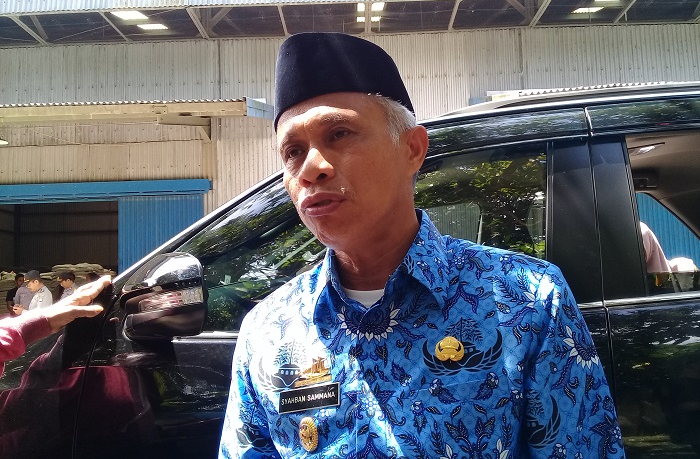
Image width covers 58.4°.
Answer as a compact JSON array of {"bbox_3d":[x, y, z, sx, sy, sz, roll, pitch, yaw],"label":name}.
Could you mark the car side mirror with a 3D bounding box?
[{"bbox_3d":[-0.422,0.152,1.420,0.220,0.200,0.130,-5,-7,30],"label":"car side mirror"}]

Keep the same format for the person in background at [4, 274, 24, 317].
[{"bbox_3d":[-4.816,1.483,9.064,0.500,1.670,0.320,0,-6,-18],"label":"person in background"}]

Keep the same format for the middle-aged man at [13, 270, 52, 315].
[{"bbox_3d":[-3.764,1.294,7.463,0.460,1.660,0.480,1,-6,-23],"label":"middle-aged man"}]

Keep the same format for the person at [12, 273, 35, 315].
[{"bbox_3d":[-4.156,1.362,8.064,0.500,1.670,0.340,-3,-6,12],"label":"person"}]

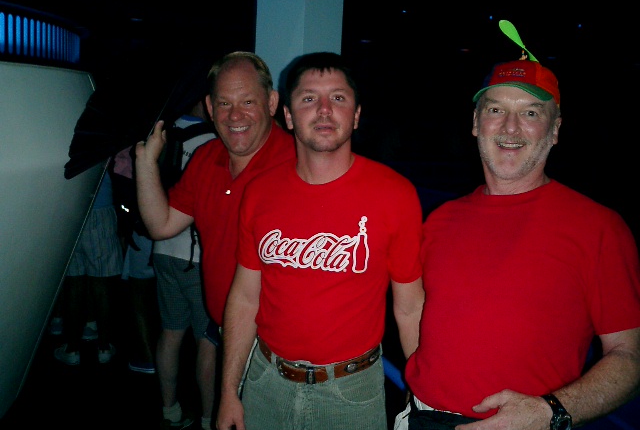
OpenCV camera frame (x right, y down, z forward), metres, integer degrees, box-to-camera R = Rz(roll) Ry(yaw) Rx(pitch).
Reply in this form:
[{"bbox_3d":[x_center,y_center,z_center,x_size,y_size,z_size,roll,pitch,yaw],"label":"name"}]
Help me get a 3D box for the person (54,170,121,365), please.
[{"bbox_3d":[-1.478,0.128,4.304,0.520,1.730,0.360,1,7,-12],"label":"person"}]

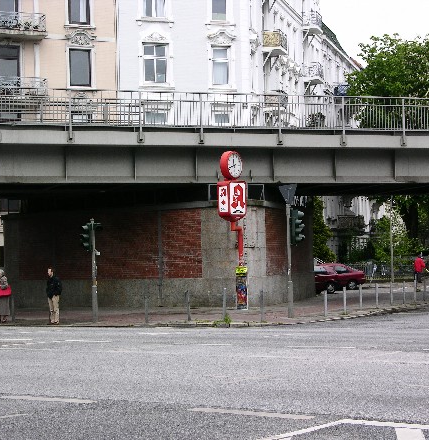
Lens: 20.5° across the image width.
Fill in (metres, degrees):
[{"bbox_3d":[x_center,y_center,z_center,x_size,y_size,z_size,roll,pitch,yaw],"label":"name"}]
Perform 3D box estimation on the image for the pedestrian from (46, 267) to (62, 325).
[{"bbox_3d":[-4.962,2.328,36.600,0.340,1.790,0.500,1,-3,-44],"label":"pedestrian"}]

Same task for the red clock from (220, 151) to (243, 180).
[{"bbox_3d":[0.634,-2.028,44.000,0.300,1.020,1.020,-3,-3,35],"label":"red clock"}]

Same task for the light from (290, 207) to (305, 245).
[{"bbox_3d":[2.670,0.237,38.000,0.470,1.120,0.380,-1,-2,-12],"label":"light"}]

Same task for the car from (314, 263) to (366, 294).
[{"bbox_3d":[5.792,2.878,59.000,1.700,1.380,4.200,-3,-3,34],"label":"car"}]

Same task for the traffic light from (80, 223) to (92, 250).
[{"bbox_3d":[-4.025,0.542,37.200,0.380,0.870,0.290,-1,-2,9],"label":"traffic light"}]

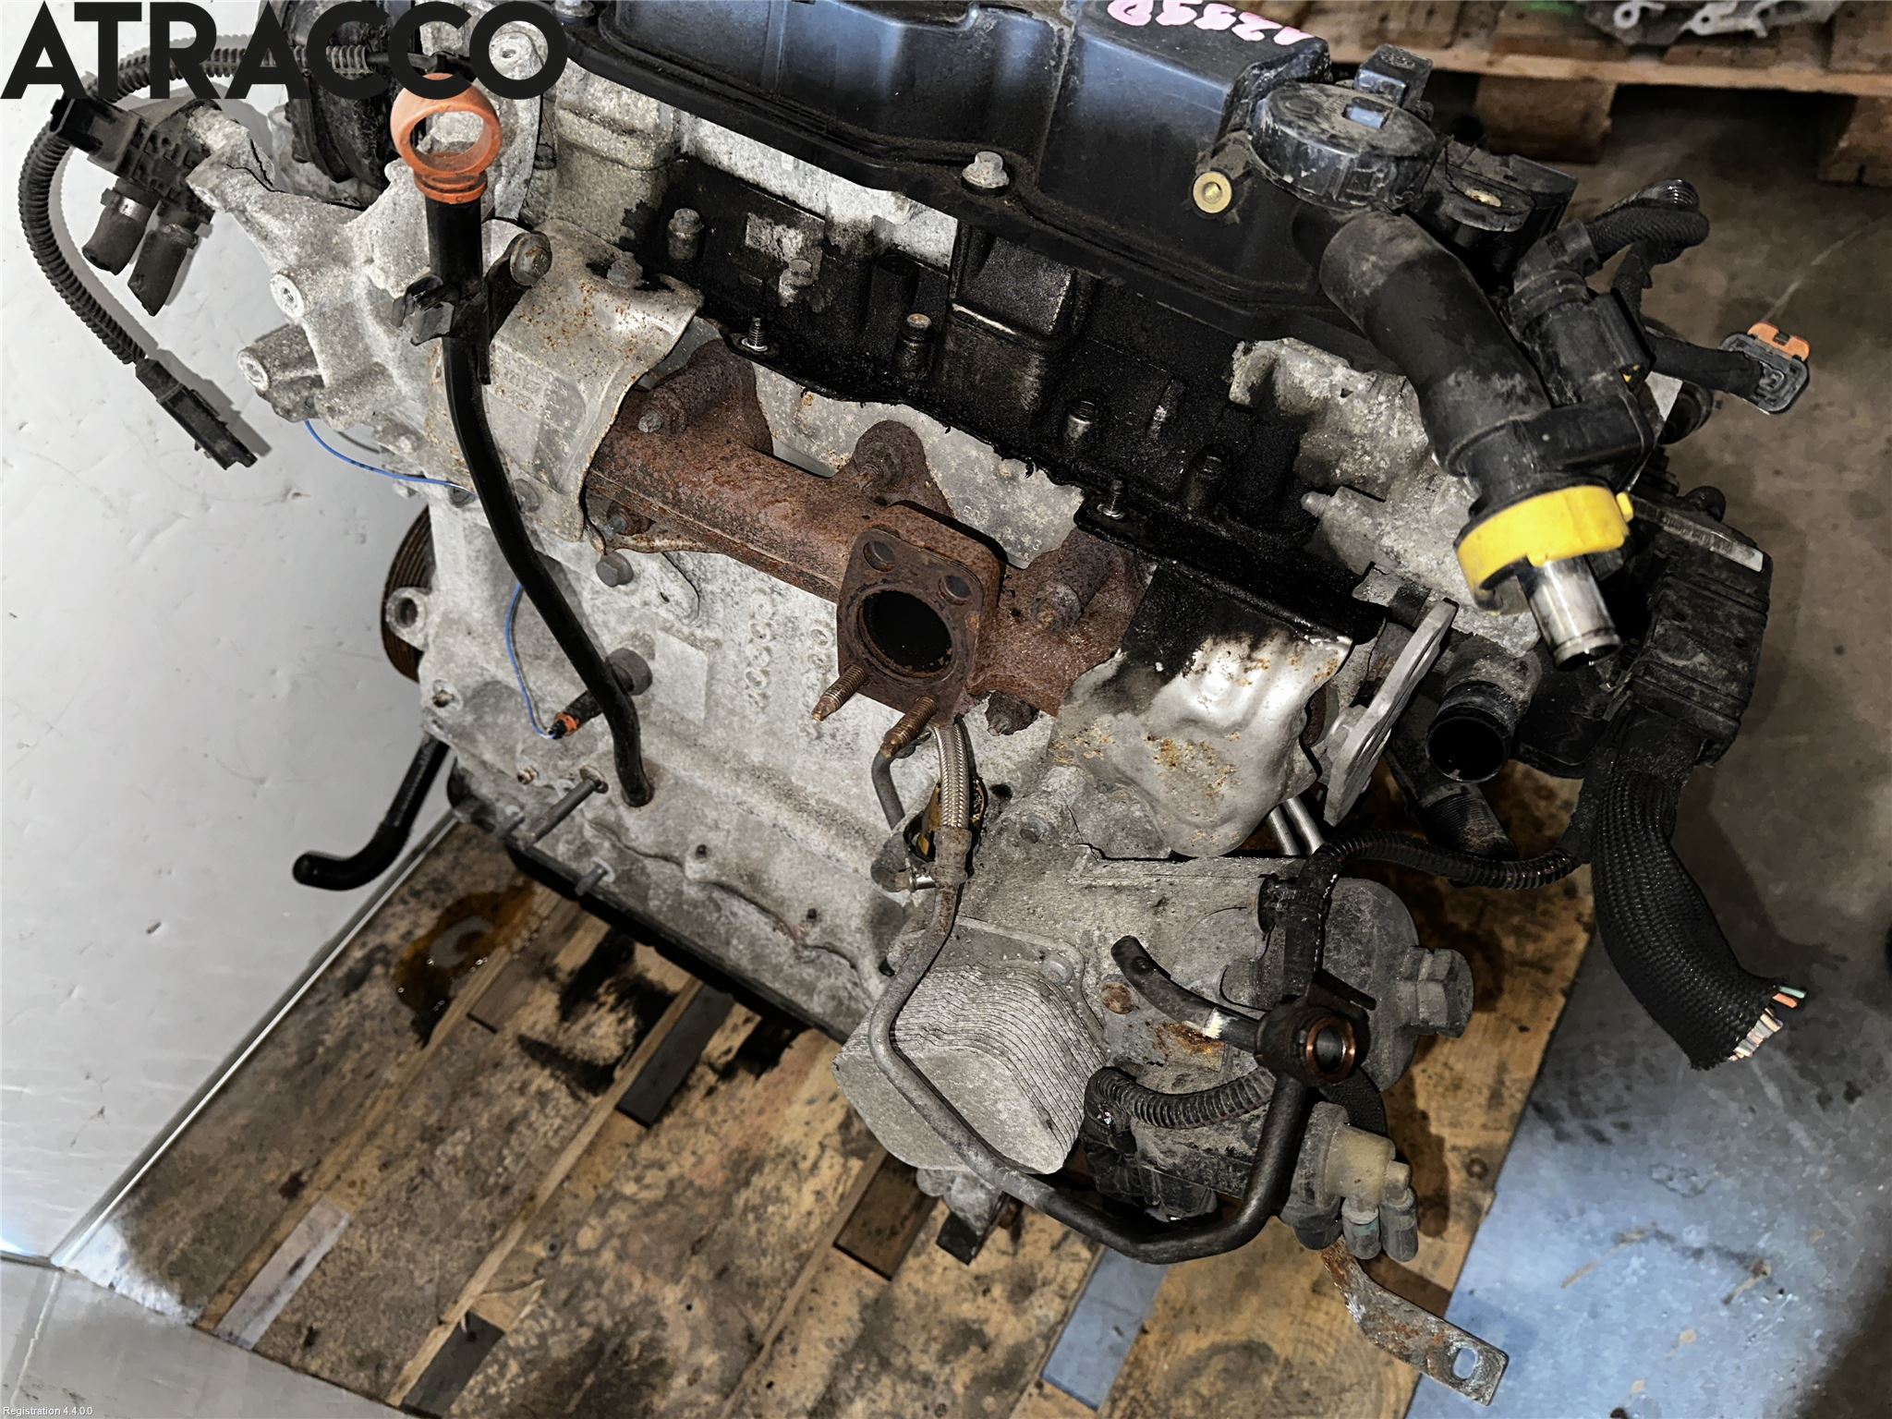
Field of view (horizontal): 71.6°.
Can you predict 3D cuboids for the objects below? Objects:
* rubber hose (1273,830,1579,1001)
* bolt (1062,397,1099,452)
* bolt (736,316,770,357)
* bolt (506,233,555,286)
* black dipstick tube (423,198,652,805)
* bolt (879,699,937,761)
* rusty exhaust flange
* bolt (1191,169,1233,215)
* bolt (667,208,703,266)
[{"bbox_3d":[0.235,0.101,0.632,0.145,0.096,0.056,-4,55,6],"label":"rubber hose"},{"bbox_3d":[0.052,-0.109,0.502,0.011,0.018,0.011,27,42,11],"label":"bolt"},{"bbox_3d":[-0.096,-0.185,0.652,0.015,0.015,0.015,6,47,-7],"label":"bolt"},{"bbox_3d":[-0.179,-0.194,0.565,0.014,0.022,0.022,14,57,34],"label":"bolt"},{"bbox_3d":[-0.191,-0.082,0.606,0.050,0.292,0.030,-8,26,9],"label":"black dipstick tube"},{"bbox_3d":[-0.016,0.008,0.596,0.009,0.009,0.040,27,48,13],"label":"bolt"},{"bbox_3d":[-0.051,-0.080,0.645,0.313,0.132,0.100,27,48,13],"label":"rusty exhaust flange"},{"bbox_3d":[0.096,-0.186,0.470,0.015,0.015,0.010,8,28,16],"label":"bolt"},{"bbox_3d":[-0.135,-0.244,0.675,0.018,0.021,0.018,6,47,-7],"label":"bolt"}]

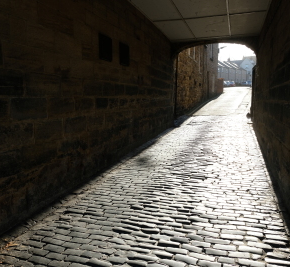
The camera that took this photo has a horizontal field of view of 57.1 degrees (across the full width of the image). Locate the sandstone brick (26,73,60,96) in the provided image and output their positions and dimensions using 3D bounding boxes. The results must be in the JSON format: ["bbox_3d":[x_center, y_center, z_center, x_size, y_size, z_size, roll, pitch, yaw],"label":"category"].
[{"bbox_3d":[-1.419,-0.640,3.538,0.200,0.278,0.665,2,8,19],"label":"sandstone brick"}]

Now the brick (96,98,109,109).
[{"bbox_3d":[-0.942,-0.593,5.157,0.250,0.210,0.492,2,8,18],"label":"brick"}]

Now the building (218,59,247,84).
[{"bbox_3d":[29.600,-21.700,97.500,8.500,7.500,38.000,5,9,34],"label":"building"}]

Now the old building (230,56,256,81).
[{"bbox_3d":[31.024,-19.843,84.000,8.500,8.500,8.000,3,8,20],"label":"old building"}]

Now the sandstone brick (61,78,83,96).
[{"bbox_3d":[-1.210,-0.719,4.145,0.200,0.271,0.559,2,8,19],"label":"sandstone brick"}]

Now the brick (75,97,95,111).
[{"bbox_3d":[-1.133,-0.509,4.588,0.250,0.228,0.648,2,8,18],"label":"brick"}]

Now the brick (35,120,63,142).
[{"bbox_3d":[-1.429,-0.064,3.742,0.250,0.264,0.618,2,8,18],"label":"brick"}]

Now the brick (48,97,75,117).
[{"bbox_3d":[-1.344,-0.410,3.958,0.250,0.258,0.648,2,8,18],"label":"brick"}]

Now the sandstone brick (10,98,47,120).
[{"bbox_3d":[-1.544,-0.319,3.358,0.250,0.270,0.630,2,8,18],"label":"sandstone brick"}]

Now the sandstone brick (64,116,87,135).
[{"bbox_3d":[-1.190,-0.120,4.280,0.200,0.274,0.618,2,8,19],"label":"sandstone brick"}]

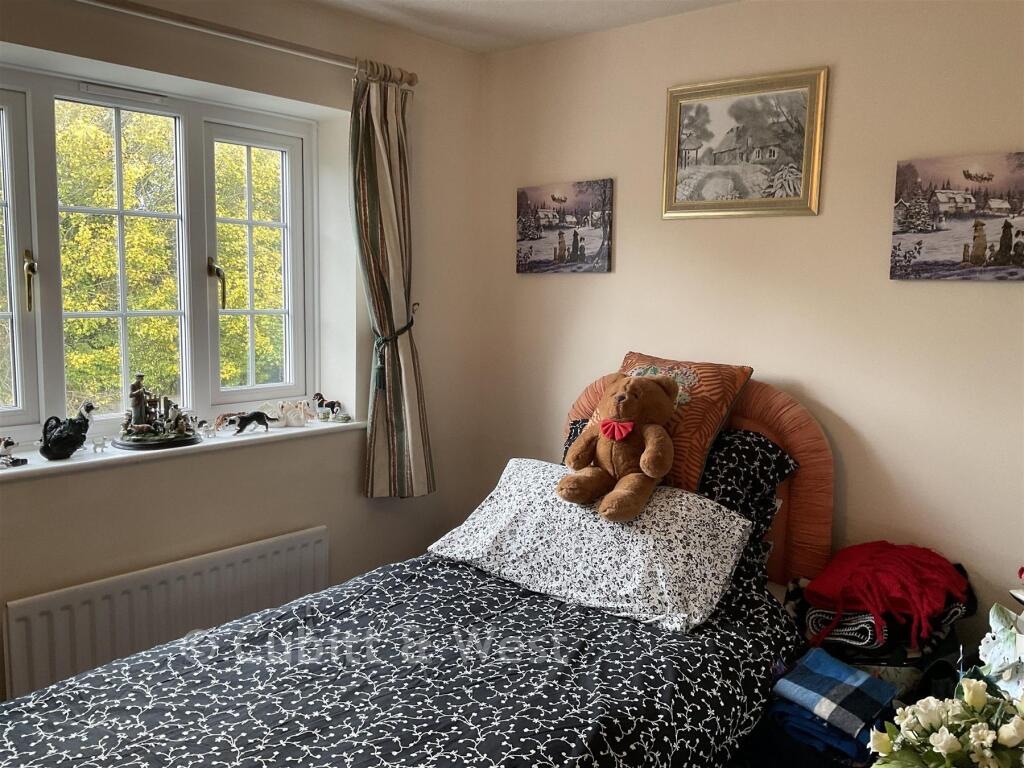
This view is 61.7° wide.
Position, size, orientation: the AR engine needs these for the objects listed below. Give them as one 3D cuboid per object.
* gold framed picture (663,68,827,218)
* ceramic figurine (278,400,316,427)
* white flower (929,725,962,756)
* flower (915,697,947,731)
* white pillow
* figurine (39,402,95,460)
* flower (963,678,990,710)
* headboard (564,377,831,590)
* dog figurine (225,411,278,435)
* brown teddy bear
[{"bbox_3d":[0.653,-0.673,2.459,0.492,0.388,0.030,7,9,42],"label":"gold framed picture"},{"bbox_3d":[-0.688,0.091,2.749,0.105,0.084,0.070,-2,7,-23],"label":"ceramic figurine"},{"bbox_3d":[0.627,0.517,1.242,0.044,0.044,0.048,-11,9,-43],"label":"white flower"},{"bbox_3d":[0.675,0.530,1.380,0.045,0.047,0.045,5,8,27],"label":"flower"},{"bbox_3d":[0.216,0.411,2.398,0.760,0.160,0.490,11,30,30],"label":"white pillow"},{"bbox_3d":[-1.165,0.113,2.245,0.132,0.147,0.090,-4,9,-38],"label":"figurine"},{"bbox_3d":[0.693,0.463,1.280,0.039,0.048,0.039,-6,9,44],"label":"flower"},{"bbox_3d":[0.523,0.241,2.625,0.900,0.585,0.080,7,9,42],"label":"headboard"},{"bbox_3d":[-0.796,0.112,2.616,0.042,0.070,0.160,7,9,42],"label":"dog figurine"},{"bbox_3d":[0.298,0.167,2.329,0.285,0.375,0.285,5,-7,31],"label":"brown teddy bear"}]

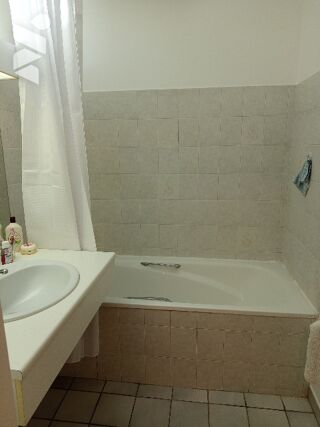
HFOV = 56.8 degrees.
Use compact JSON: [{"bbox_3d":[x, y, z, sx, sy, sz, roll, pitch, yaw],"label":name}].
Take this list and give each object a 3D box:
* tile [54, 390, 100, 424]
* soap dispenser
[{"bbox_3d":[-0.449,1.056,1.619,0.198,0.010,0.198,1,12,7],"label":"tile"},{"bbox_3d":[-0.774,0.110,1.565,0.081,0.189,0.050,-7,13,-27],"label":"soap dispenser"}]

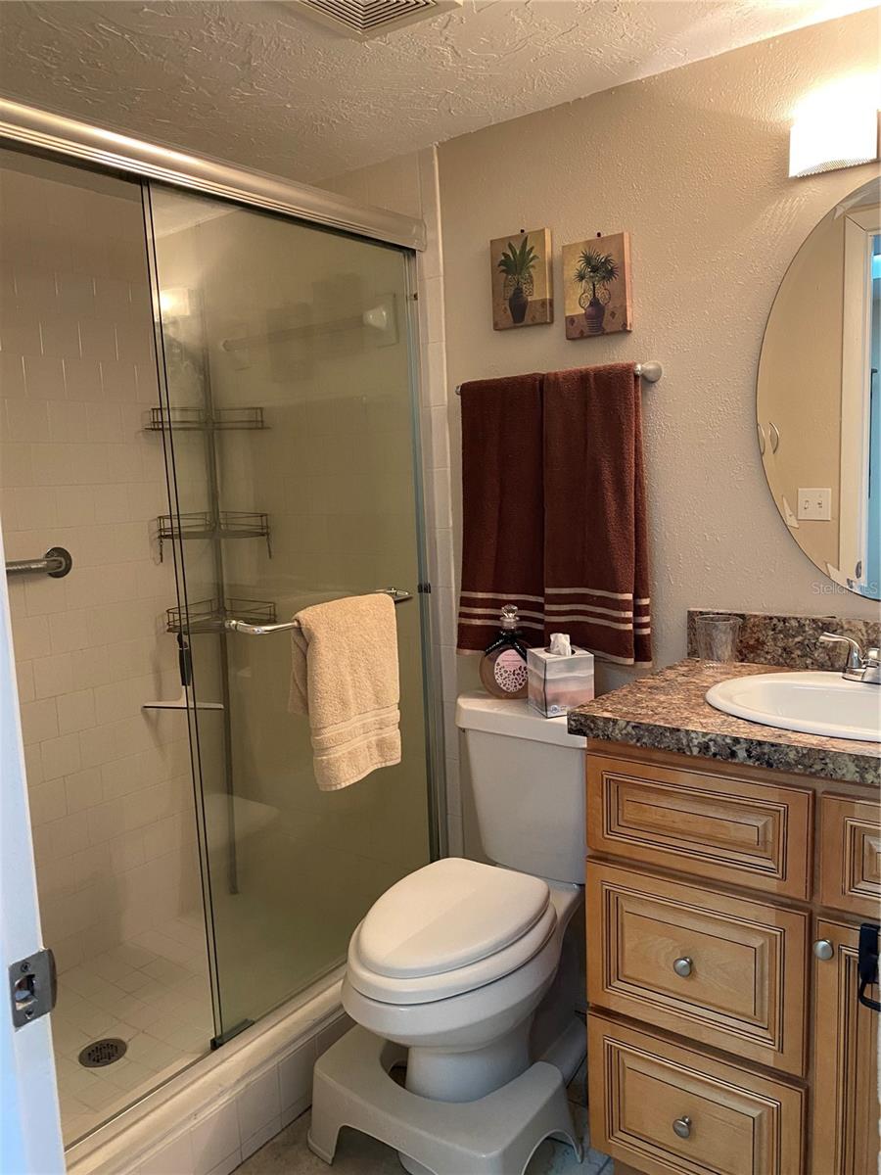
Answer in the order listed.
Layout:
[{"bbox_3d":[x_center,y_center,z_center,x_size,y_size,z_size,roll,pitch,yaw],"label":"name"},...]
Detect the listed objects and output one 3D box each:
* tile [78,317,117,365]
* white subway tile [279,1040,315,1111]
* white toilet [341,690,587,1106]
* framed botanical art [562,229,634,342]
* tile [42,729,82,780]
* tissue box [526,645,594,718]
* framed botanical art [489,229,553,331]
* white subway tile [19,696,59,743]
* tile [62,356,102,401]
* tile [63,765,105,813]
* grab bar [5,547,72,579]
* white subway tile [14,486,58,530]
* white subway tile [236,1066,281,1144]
[{"bbox_3d":[-0.920,-0.662,2.369,0.009,0.108,0.108,3,9,37],"label":"tile"},{"bbox_3d":[-0.303,1.025,1.865,0.009,0.110,0.110,3,9,37],"label":"white subway tile"},{"bbox_3d":[0.059,0.703,1.841,0.420,0.797,0.690,3,9,37],"label":"white toilet"},{"bbox_3d":[0.333,-0.634,1.875,0.145,0.199,0.026,3,9,37],"label":"framed botanical art"},{"bbox_3d":[-1.002,0.448,2.333,0.009,0.108,0.108,3,9,37],"label":"tile"},{"bbox_3d":[0.269,0.208,1.970,0.112,0.128,0.112,-4,8,-14],"label":"tissue box"},{"bbox_3d":[0.182,-0.685,1.981,0.145,0.199,0.026,3,9,37],"label":"framed botanical art"},{"bbox_3d":[-1.040,0.347,2.276,0.009,0.108,0.108,3,9,37],"label":"white subway tile"},{"bbox_3d":[-0.941,-0.544,2.315,0.009,0.109,0.108,3,9,37],"label":"tile"},{"bbox_3d":[-0.965,0.549,2.389,0.009,0.108,0.108,3,9,37],"label":"tile"},{"bbox_3d":[-1.098,-0.032,2.072,0.076,0.080,0.550,3,9,37],"label":"grab bar"},{"bbox_3d":[-1.031,-0.202,2.252,0.009,0.108,0.108,3,9,37],"label":"white subway tile"},{"bbox_3d":[-0.372,1.054,1.803,0.009,0.110,0.108,3,9,37],"label":"white subway tile"}]

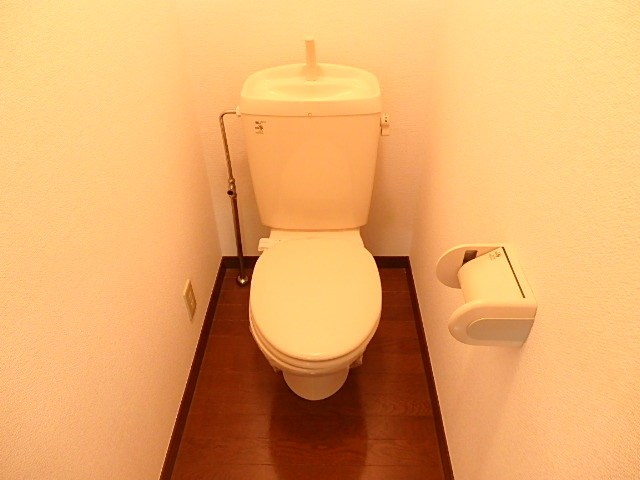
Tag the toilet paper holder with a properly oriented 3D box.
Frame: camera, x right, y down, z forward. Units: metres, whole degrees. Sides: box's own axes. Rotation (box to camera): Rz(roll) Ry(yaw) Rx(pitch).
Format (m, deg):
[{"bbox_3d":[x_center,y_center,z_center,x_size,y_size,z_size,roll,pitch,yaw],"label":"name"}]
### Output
[{"bbox_3d":[0.275,0.090,0.806,0.127,0.101,0.158,0,38,2],"label":"toilet paper holder"}]

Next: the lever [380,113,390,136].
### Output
[{"bbox_3d":[0.188,-0.335,1.335,0.028,0.060,0.045,0,38,2],"label":"lever"}]

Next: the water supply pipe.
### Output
[{"bbox_3d":[-0.292,-0.106,1.659,0.100,0.715,0.050,0,38,2],"label":"water supply pipe"}]

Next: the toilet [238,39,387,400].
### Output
[{"bbox_3d":[-0.028,-0.003,1.345,0.438,0.935,0.781,0,38,2],"label":"toilet"}]

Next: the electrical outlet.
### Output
[{"bbox_3d":[-0.410,0.195,1.487,0.010,0.119,0.072,0,38,2],"label":"electrical outlet"}]

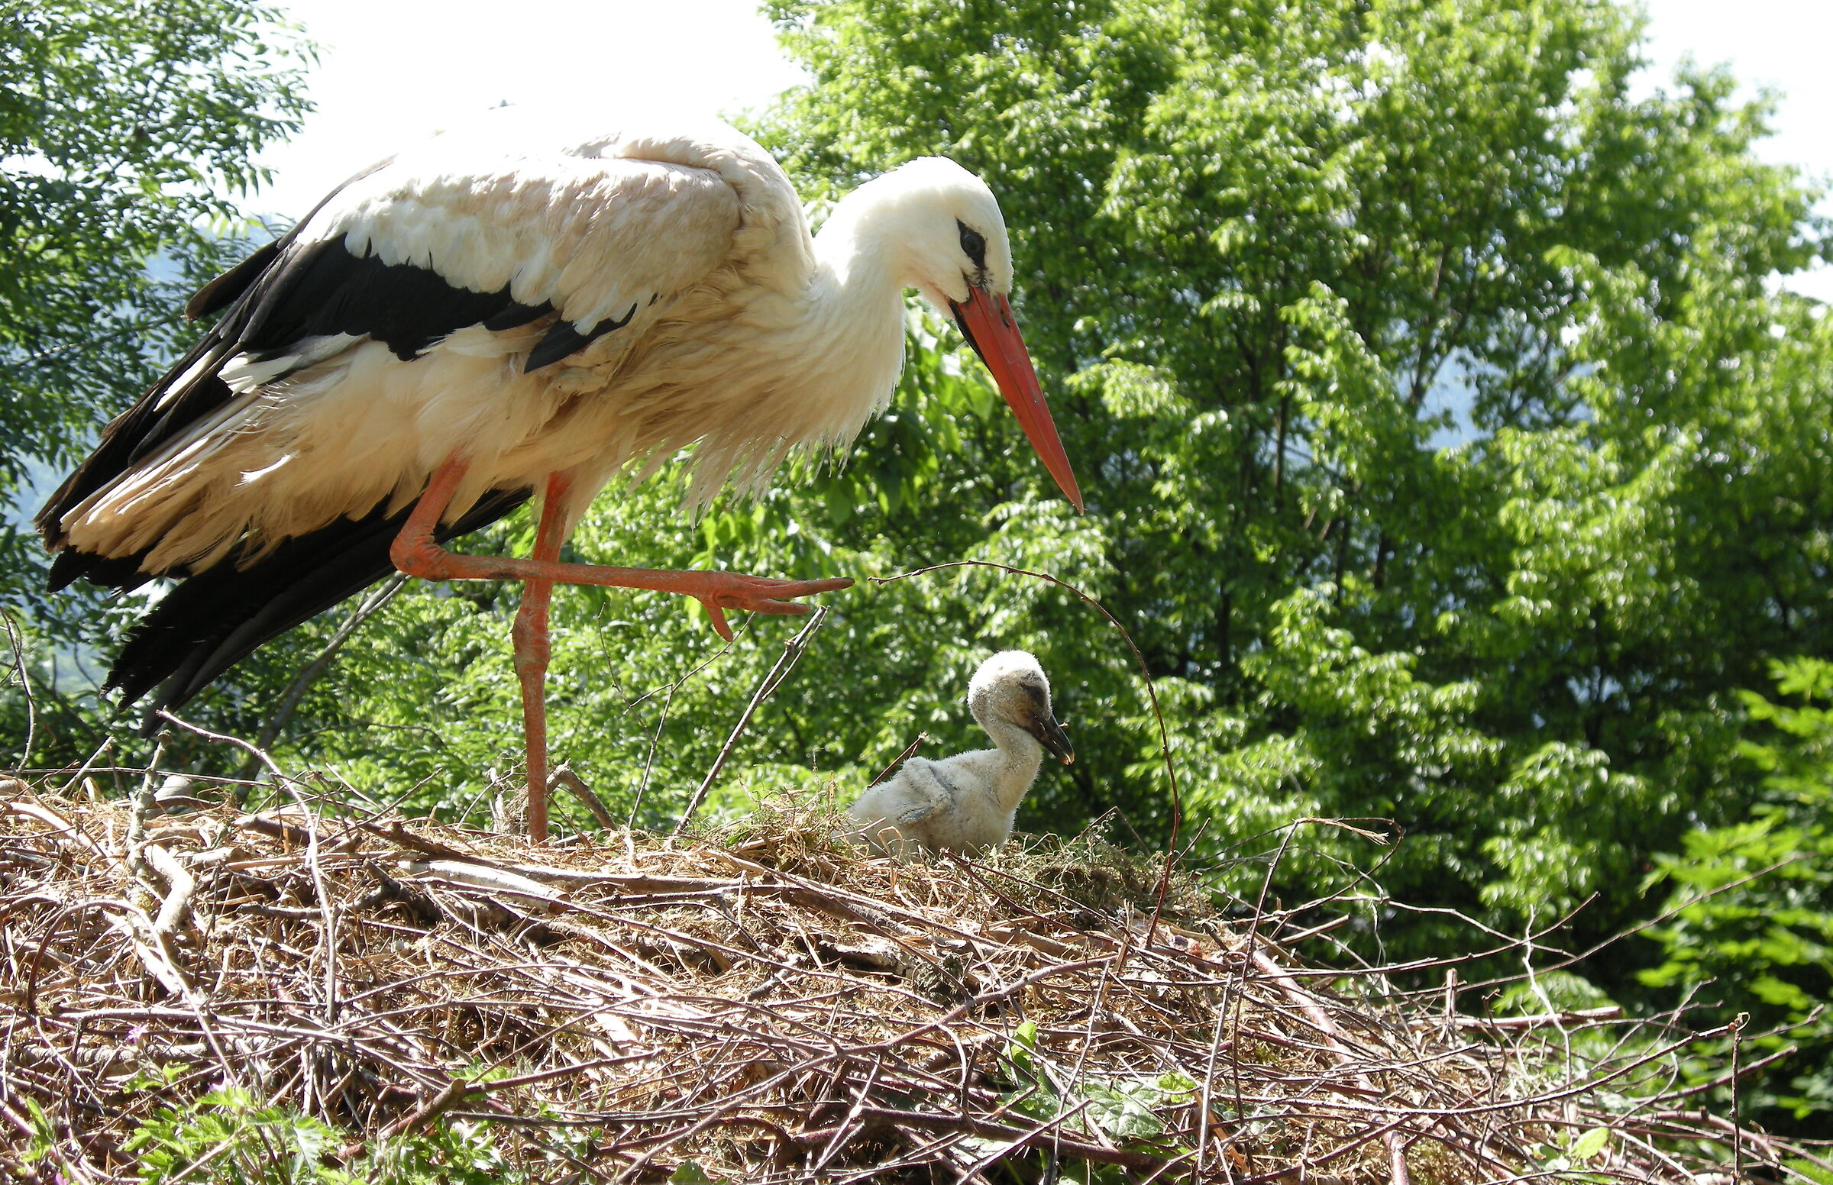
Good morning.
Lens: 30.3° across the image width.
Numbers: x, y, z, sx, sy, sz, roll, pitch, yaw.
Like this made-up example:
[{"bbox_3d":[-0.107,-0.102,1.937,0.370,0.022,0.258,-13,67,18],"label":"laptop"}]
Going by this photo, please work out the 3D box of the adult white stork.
[{"bbox_3d":[-0.255,-0.056,2.400,0.740,0.570,0.270,0,-5,5],"label":"adult white stork"}]

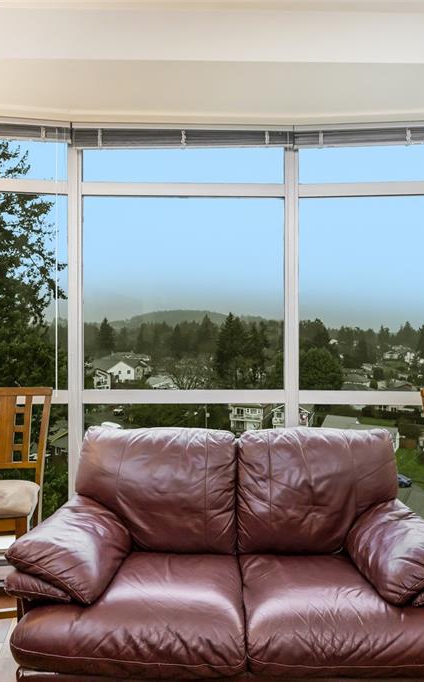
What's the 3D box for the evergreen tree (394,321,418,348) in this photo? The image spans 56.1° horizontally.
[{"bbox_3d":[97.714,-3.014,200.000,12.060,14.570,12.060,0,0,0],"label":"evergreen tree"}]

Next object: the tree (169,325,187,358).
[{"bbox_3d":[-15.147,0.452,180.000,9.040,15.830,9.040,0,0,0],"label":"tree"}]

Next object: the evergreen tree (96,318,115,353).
[{"bbox_3d":[-40.128,-1.507,150.000,6.780,13.940,6.780,0,0,0],"label":"evergreen tree"}]

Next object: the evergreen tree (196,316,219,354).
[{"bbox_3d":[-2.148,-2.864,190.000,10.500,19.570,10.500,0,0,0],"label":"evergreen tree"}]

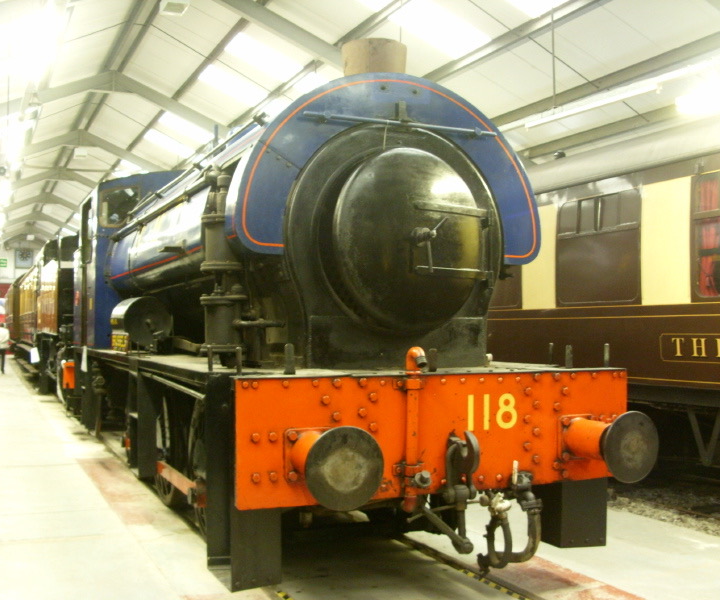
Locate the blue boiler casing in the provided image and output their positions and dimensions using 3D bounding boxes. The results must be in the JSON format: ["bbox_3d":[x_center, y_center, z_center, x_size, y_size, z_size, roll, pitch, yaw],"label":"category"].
[{"bbox_3d":[-0.877,-0.761,8.350,2.190,1.250,5.770,1,-2,-23],"label":"blue boiler casing"}]

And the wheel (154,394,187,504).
[{"bbox_3d":[-1.820,1.347,8.573,0.150,1.300,1.300,1,-2,-23],"label":"wheel"}]

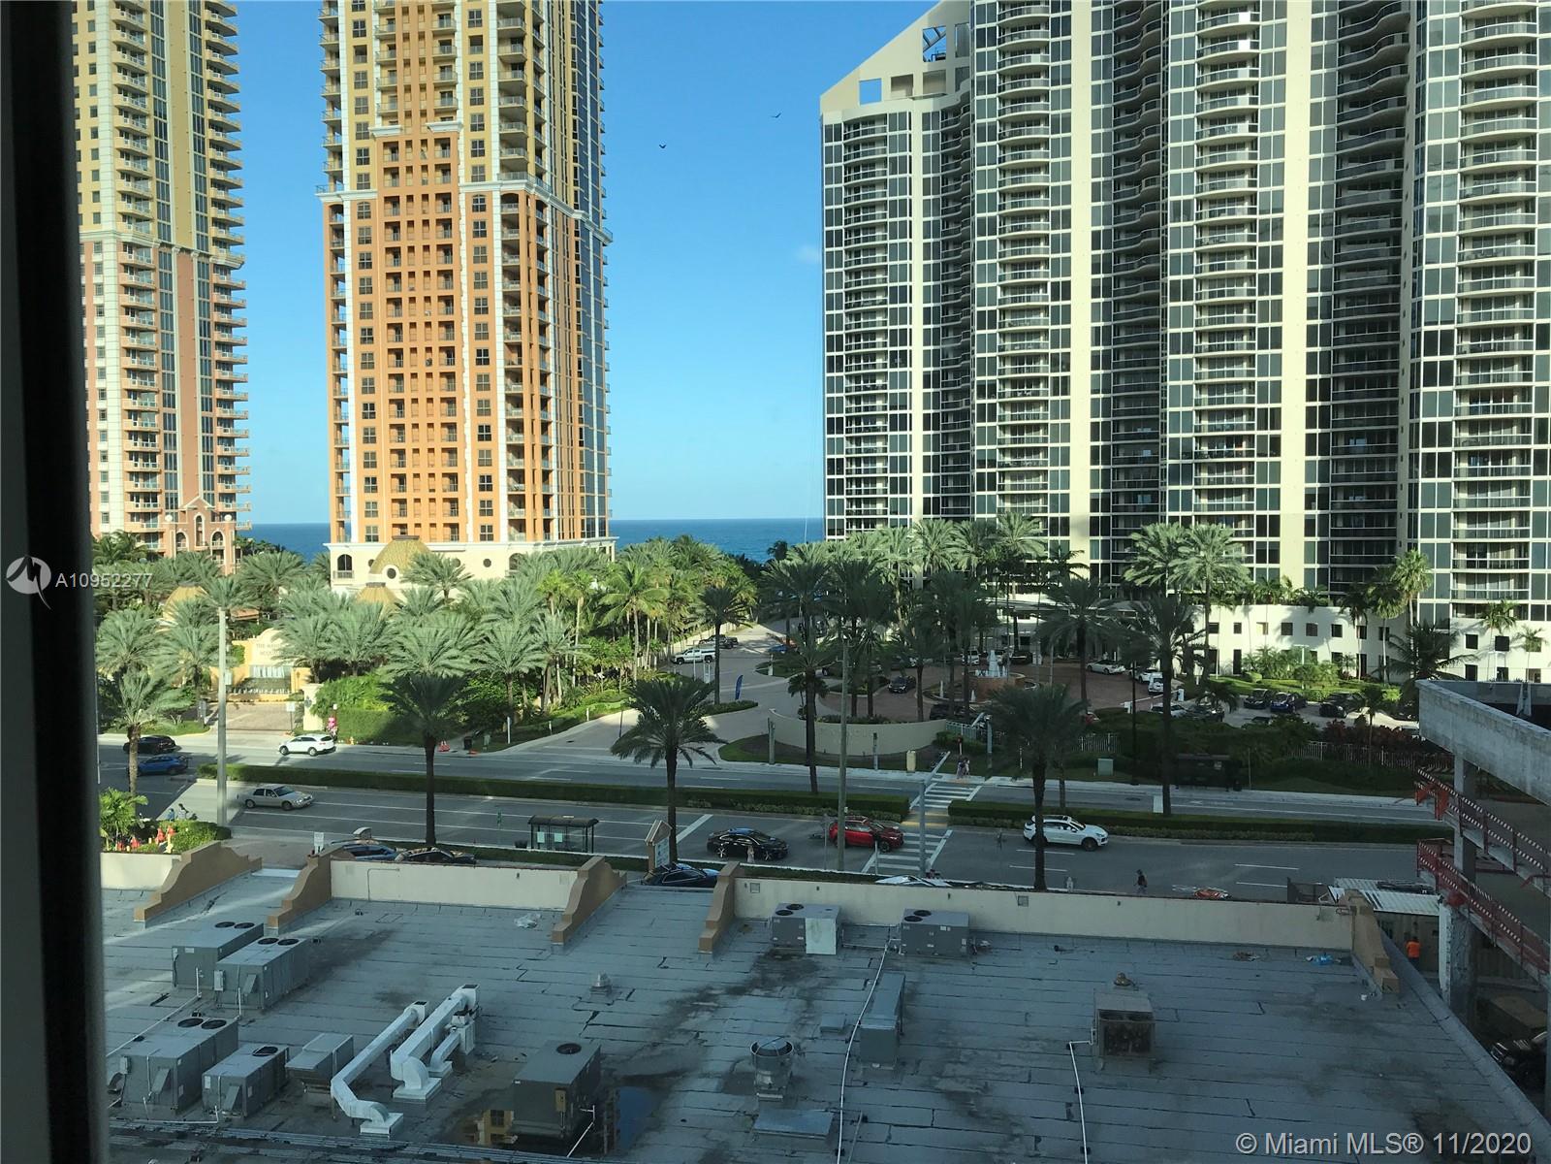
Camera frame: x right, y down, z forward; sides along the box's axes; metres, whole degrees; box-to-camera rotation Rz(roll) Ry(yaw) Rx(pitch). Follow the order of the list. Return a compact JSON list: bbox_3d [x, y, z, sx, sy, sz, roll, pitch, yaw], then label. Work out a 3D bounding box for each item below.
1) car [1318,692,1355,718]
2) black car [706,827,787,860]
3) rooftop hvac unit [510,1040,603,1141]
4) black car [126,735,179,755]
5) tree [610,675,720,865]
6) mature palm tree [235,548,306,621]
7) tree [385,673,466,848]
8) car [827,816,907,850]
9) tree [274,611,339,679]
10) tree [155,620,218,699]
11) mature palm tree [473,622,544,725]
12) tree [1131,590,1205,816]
[{"bbox_3d":[55.024,11.887,121.297,5.000,1.800,1.970,-4,4,-45],"label":"car"},{"bbox_3d":[-1.555,15.188,72.996,4.660,1.450,1.840,0,3,16],"label":"black car"},{"bbox_3d":[-5.302,12.366,30.699,1.450,1.270,2.200,0,3,11],"label":"rooftop hvac unit"},{"bbox_3d":[-54.719,13.974,109.808,4.600,1.660,1.860,0,3,16],"label":"black car"},{"bbox_3d":[-5.991,10.609,70.723,6.400,10.824,6.400,-1,3,0],"label":"tree"},{"bbox_3d":[-61.000,1.517,152.258,7.900,10.600,7.900,-1,3,0],"label":"mature palm tree"},{"bbox_3d":[-20.864,10.715,75.469,5.300,10.406,5.300,-1,3,0],"label":"tree"},{"bbox_3d":[5.476,15.154,75.665,4.420,1.660,1.830,0,3,17],"label":"car"},{"bbox_3d":[-46.714,8.365,125.389,6.200,10.590,6.200,0,3,16],"label":"tree"},{"bbox_3d":[-59.713,8.909,128.615,7.000,9.900,7.000,-1,3,0],"label":"tree"},{"bbox_3d":[-25.104,8.755,119.126,6.900,9.831,6.900,-1,3,0],"label":"mature palm tree"},{"bbox_3d":[24.210,8.192,77.364,4.900,15.000,4.900,-1,3,0],"label":"tree"}]

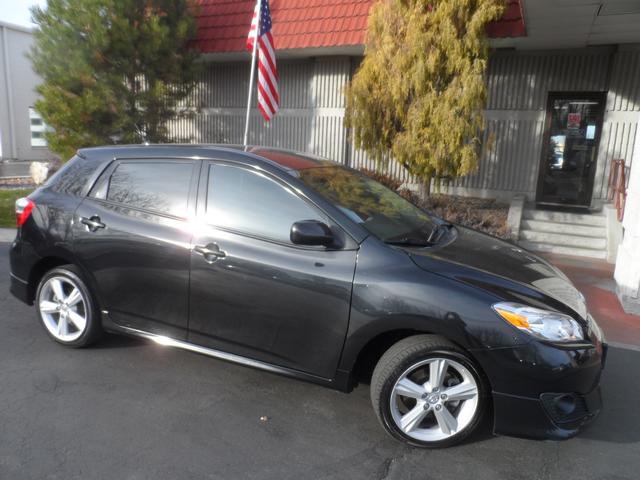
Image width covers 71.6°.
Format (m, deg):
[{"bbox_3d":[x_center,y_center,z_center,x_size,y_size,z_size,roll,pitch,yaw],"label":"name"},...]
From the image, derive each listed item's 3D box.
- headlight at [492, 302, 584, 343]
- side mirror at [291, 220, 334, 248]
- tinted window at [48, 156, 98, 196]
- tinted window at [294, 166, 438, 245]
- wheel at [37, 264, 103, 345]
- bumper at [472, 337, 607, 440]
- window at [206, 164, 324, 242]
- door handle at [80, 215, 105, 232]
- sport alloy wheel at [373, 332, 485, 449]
[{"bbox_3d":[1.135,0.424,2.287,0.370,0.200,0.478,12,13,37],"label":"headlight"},{"bbox_3d":[-0.021,-0.030,2.299,0.170,0.150,0.220,8,11,20],"label":"side mirror"},{"bbox_3d":[-1.806,-0.476,3.250,0.421,0.300,0.060,9,-11,27],"label":"tinted window"},{"bbox_3d":[0.411,-0.273,3.129,0.899,0.140,1.360,39,20,11],"label":"tinted window"},{"bbox_3d":[-1.823,0.482,3.292,0.640,0.640,0.220,8,11,20],"label":"wheel"},{"bbox_3d":[1.426,0.675,2.887,0.680,0.550,1.750,8,11,20],"label":"bumper"},{"bbox_3d":[-0.303,-0.213,2.673,0.947,0.422,0.070,8,-12,20],"label":"window"},{"bbox_3d":[-1.519,-0.104,2.941,0.200,0.100,0.060,8,11,20],"label":"door handle"},{"bbox_3d":[0.600,0.817,2.410,0.640,0.640,0.220,3,10,-4],"label":"sport alloy wheel"}]

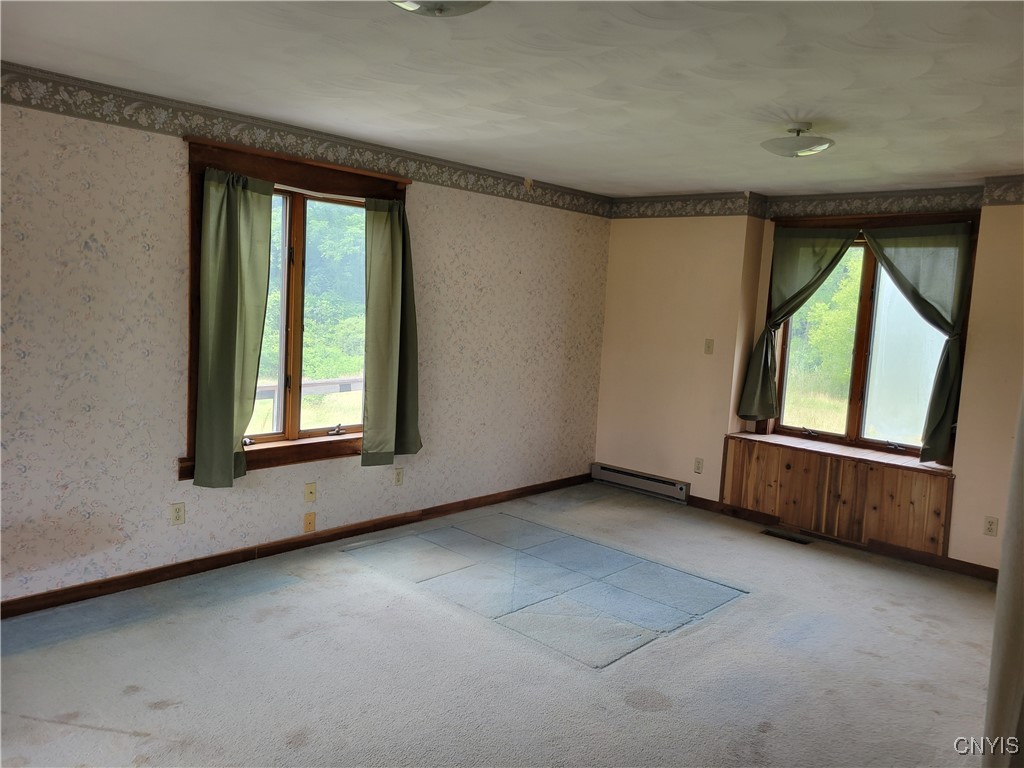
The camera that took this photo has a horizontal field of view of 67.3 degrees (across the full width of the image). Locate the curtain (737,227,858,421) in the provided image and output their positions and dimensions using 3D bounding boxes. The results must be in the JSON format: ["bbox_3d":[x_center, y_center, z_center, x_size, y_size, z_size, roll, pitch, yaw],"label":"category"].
[{"bbox_3d":[2.030,-0.404,5.450,0.682,1.404,0.172,9,9,42],"label":"curtain"}]

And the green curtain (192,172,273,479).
[{"bbox_3d":[-1.418,-0.268,3.935,0.121,1.591,0.399,9,9,42],"label":"green curtain"}]

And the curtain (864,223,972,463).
[{"bbox_3d":[2.546,-0.278,5.011,0.672,1.525,0.131,9,9,42],"label":"curtain"}]

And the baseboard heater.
[{"bbox_3d":[1.011,0.790,6.153,0.909,0.165,0.071,9,9,42],"label":"baseboard heater"}]

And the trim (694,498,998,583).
[{"bbox_3d":[2.115,1.008,5.183,2.050,0.084,0.020,9,9,42],"label":"trim"}]

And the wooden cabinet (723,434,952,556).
[{"bbox_3d":[2.233,0.747,5.308,1.520,0.566,0.424,9,9,42],"label":"wooden cabinet"}]

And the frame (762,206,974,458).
[{"bbox_3d":[2.410,-0.338,5.307,1.384,1.606,0.162,9,9,42],"label":"frame"}]

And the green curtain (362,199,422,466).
[{"bbox_3d":[-0.722,-0.310,4.683,0.121,1.576,0.455,9,9,42],"label":"green curtain"}]

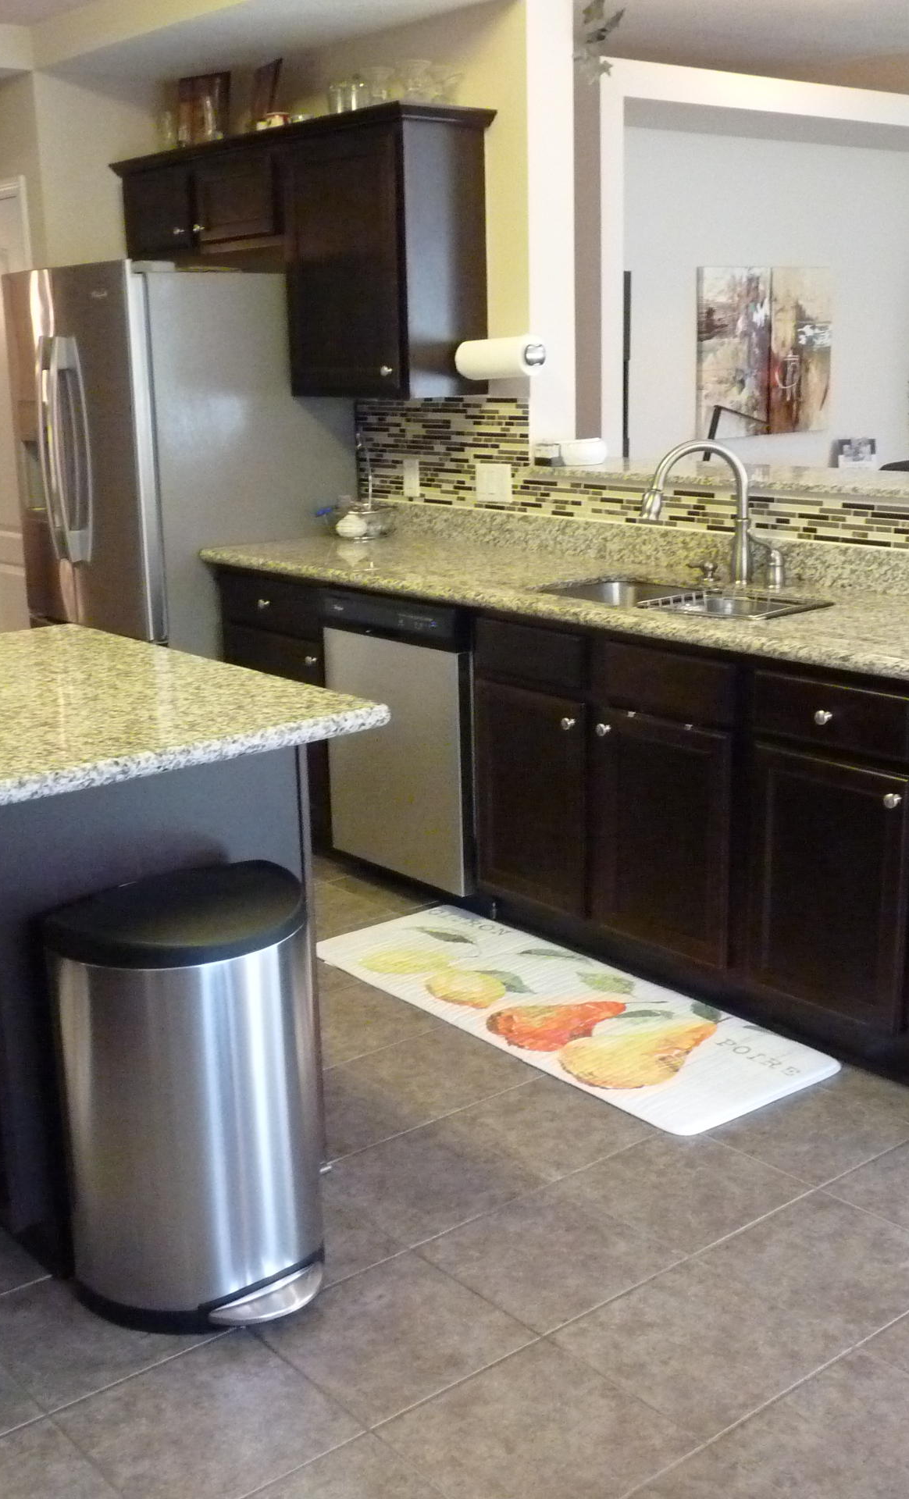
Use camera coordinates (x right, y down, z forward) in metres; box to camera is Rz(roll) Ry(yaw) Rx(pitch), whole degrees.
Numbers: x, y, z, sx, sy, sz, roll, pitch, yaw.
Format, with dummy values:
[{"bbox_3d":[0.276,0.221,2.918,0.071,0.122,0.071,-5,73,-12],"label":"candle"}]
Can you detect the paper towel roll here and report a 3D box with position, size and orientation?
[{"bbox_3d":[0.129,-1.122,4.504,0.127,0.127,0.277,-12,18,-38],"label":"paper towel roll"}]

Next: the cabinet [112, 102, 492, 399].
[{"bbox_3d":[-0.540,-1.558,5.085,0.356,0.798,1.677,-12,18,-38],"label":"cabinet"}]

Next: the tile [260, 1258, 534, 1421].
[{"bbox_3d":[-0.099,0.922,2.466,0.333,0.010,0.333,-12,17,-38],"label":"tile"}]

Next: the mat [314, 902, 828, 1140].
[{"bbox_3d":[0.213,0.603,3.702,0.500,0.016,1.370,-11,17,-36],"label":"mat"}]

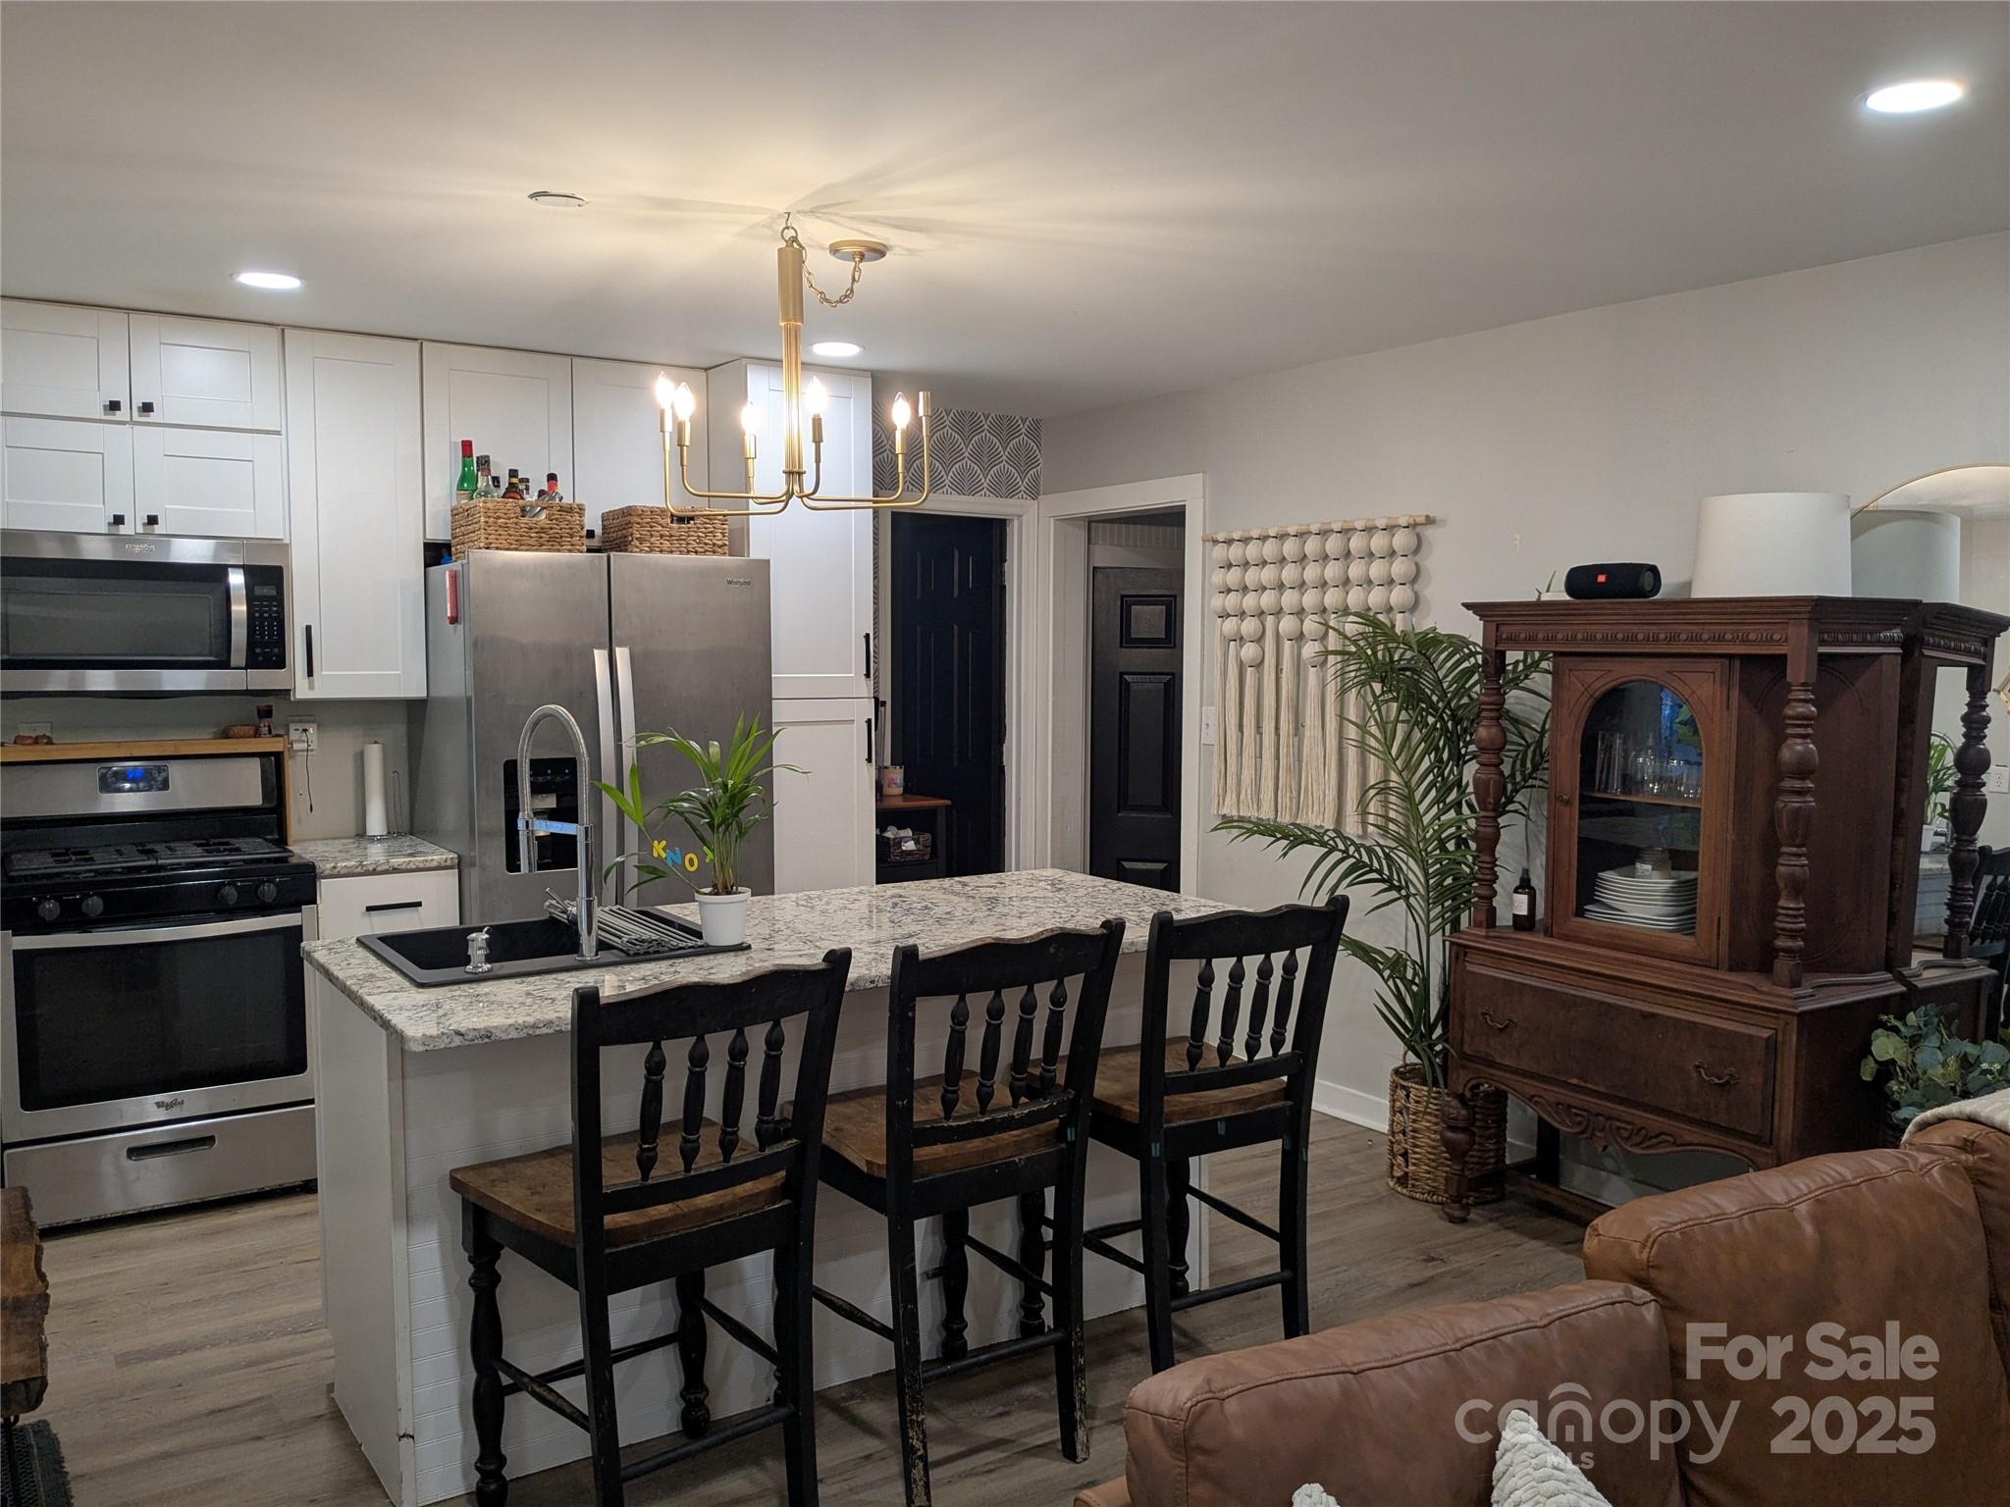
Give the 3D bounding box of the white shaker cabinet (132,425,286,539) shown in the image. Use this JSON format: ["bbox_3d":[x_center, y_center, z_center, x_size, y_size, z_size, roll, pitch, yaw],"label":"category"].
[{"bbox_3d":[-2.341,-0.779,4.588,0.385,0.307,0.320,-3,5,-33],"label":"white shaker cabinet"}]

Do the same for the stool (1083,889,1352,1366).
[{"bbox_3d":[0.356,0.788,3.293,0.470,1.035,0.550,-2,5,-29],"label":"stool"}]

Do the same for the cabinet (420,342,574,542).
[{"bbox_3d":[-1.660,-0.966,5.022,0.460,0.600,0.320,-3,5,-33],"label":"cabinet"}]

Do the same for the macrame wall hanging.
[{"bbox_3d":[0.977,-0.245,5.061,0.070,0.950,1.010,-3,5,-33],"label":"macrame wall hanging"}]

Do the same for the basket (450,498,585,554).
[{"bbox_3d":[-1.439,-0.647,4.641,0.300,0.170,0.320,-3,5,-33],"label":"basket"}]

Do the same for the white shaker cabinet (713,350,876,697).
[{"bbox_3d":[-0.806,-0.748,5.423,0.463,1.086,0.620,-3,5,-33],"label":"white shaker cabinet"}]

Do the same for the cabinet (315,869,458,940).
[{"bbox_3d":[-1.907,0.751,4.711,0.380,0.878,0.610,-3,5,-33],"label":"cabinet"}]

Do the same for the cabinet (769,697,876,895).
[{"bbox_3d":[-0.812,0.459,5.519,0.462,1.332,0.620,-3,5,-33],"label":"cabinet"}]

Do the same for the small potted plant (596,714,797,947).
[{"bbox_3d":[-0.635,0.147,3.251,0.420,0.480,0.360,0,4,0],"label":"small potted plant"}]

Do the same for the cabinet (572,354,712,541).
[{"bbox_3d":[-1.275,-0.983,5.274,0.461,0.600,0.320,-3,5,-33],"label":"cabinet"}]

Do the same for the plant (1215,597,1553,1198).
[{"bbox_3d":[1.068,0.413,4.464,0.620,1.615,0.920,-3,5,-33],"label":"plant"}]

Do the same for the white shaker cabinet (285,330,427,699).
[{"bbox_3d":[-2.016,-0.713,4.808,0.380,1.074,0.320,-3,5,-33],"label":"white shaker cabinet"}]

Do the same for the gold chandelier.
[{"bbox_3d":[-0.451,-0.827,3.303,0.600,0.603,0.600,0,4,0],"label":"gold chandelier"}]

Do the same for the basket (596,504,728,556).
[{"bbox_3d":[-1.065,-0.664,4.873,0.310,0.170,0.310,-3,5,-33],"label":"basket"}]

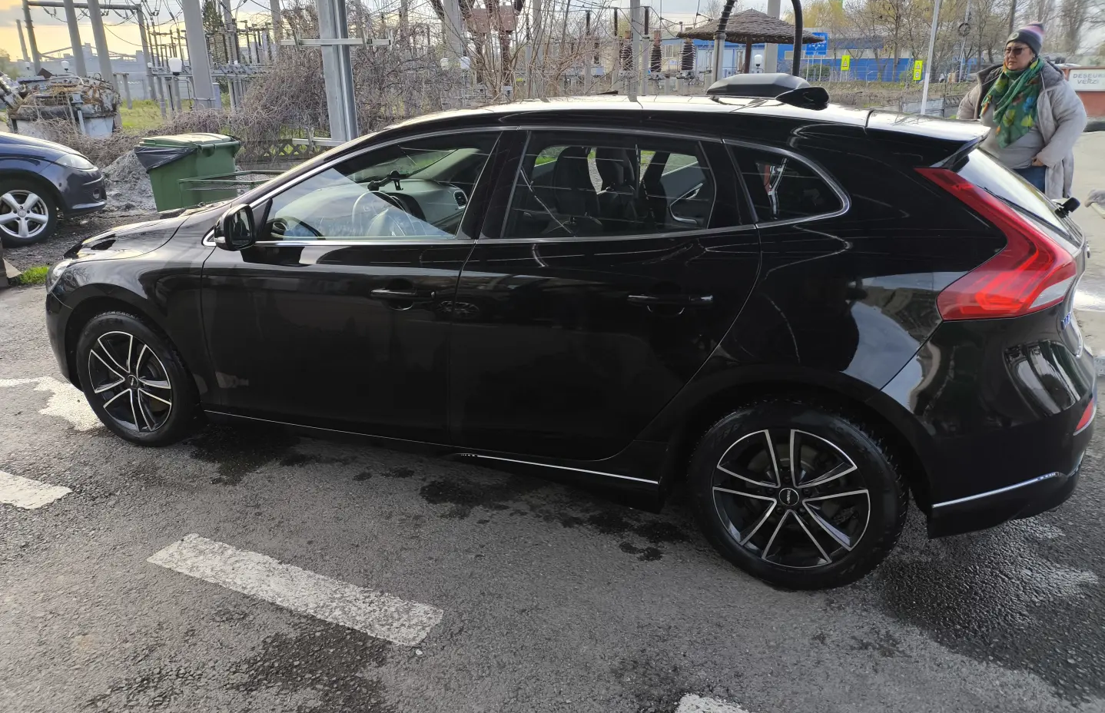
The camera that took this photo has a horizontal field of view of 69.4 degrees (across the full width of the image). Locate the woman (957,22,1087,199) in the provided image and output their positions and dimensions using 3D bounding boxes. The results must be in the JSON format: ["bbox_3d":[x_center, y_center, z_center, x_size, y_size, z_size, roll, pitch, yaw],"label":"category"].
[{"bbox_3d":[2.538,-0.920,4.463,0.400,1.750,0.610,-13,22,-32],"label":"woman"}]

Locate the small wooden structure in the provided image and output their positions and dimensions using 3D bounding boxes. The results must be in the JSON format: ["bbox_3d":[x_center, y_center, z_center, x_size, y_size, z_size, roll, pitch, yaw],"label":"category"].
[{"bbox_3d":[2.989,-3.927,12.286,2.200,2.620,2.200,-1,18,0],"label":"small wooden structure"}]

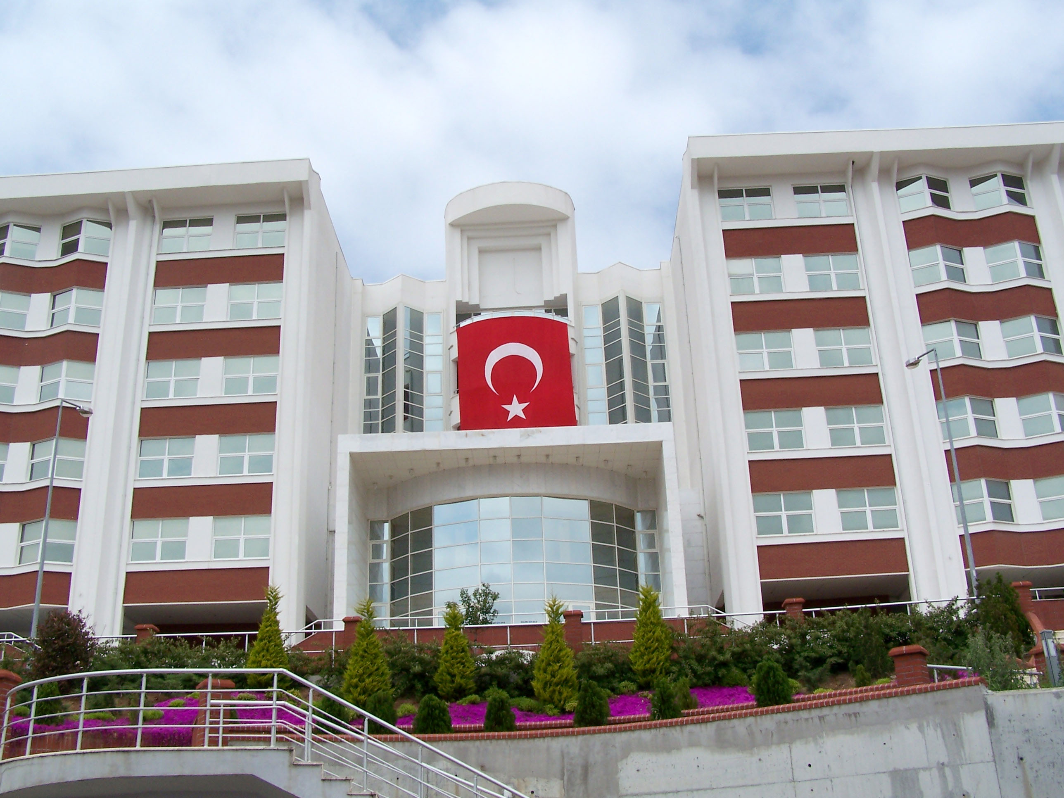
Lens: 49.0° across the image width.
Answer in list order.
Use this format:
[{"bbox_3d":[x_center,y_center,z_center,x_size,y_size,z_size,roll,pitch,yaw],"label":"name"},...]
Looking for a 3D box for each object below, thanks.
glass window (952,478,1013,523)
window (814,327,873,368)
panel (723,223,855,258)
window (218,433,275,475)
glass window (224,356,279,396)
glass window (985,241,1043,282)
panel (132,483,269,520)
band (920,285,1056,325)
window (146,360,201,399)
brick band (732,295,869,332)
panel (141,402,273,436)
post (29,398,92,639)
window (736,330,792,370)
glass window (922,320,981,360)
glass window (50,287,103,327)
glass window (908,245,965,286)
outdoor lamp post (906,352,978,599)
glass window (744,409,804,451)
[{"bbox_3d":[16.635,3.690,42.987,2.106,1.582,0.544,-2,-22,1],"label":"glass window"},{"bbox_3d":[12.426,-2.077,46.592,2.125,1.632,0.150,-3,-22,2],"label":"window"},{"bbox_3d":[11.128,-6.751,50.317,5.668,1.334,0.220,-2,-22,1],"label":"panel"},{"bbox_3d":[-11.238,2.172,45.994,2.152,1.625,0.150,-3,-22,2],"label":"window"},{"bbox_3d":[-11.859,-0.973,49.404,2.310,1.750,0.120,-2,-22,1],"label":"glass window"},{"bbox_3d":[19.939,-5.606,47.938,2.295,1.692,0.680,-3,-22,1],"label":"glass window"},{"bbox_3d":[-12.943,4.045,45.994,5.510,1.300,0.200,-3,-22,1],"label":"panel"},{"bbox_3d":[18.483,-3.837,47.275,5.508,1.300,0.646,-3,-22,1],"label":"band"},{"bbox_3d":[-14.580,-0.813,47.333,2.144,1.679,0.150,-3,-22,2],"label":"window"},{"bbox_3d":[10.935,-3.414,47.621,5.510,1.300,0.200,-3,-22,1],"label":"brick band"},{"bbox_3d":[-13.063,0.889,47.253,5.510,1.300,0.200,-3,-22,1],"label":"panel"},{"bbox_3d":[-11.072,3.283,27.484,0.320,6.832,1.356,-7,-22,13],"label":"post"},{"bbox_3d":[9.070,-1.875,45.682,2.116,1.631,0.126,-2,-22,1],"label":"window"},{"bbox_3d":[16.993,-2.302,46.759,2.244,1.692,0.646,-3,-22,1],"label":"glass window"},{"bbox_3d":[-18.668,-3.754,47.663,2.106,1.582,0.544,-2,-22,1],"label":"glass window"},{"bbox_3d":[16.485,-5.443,47.417,2.038,1.560,0.536,-3,-22,2],"label":"glass window"},{"bbox_3d":[9.343,2.109,26.459,0.320,6.818,1.356,3,-22,-13],"label":"outdoor lamp post"},{"bbox_3d":[9.809,1.282,47.225,2.306,1.679,0.120,-2,-22,1],"label":"glass window"}]

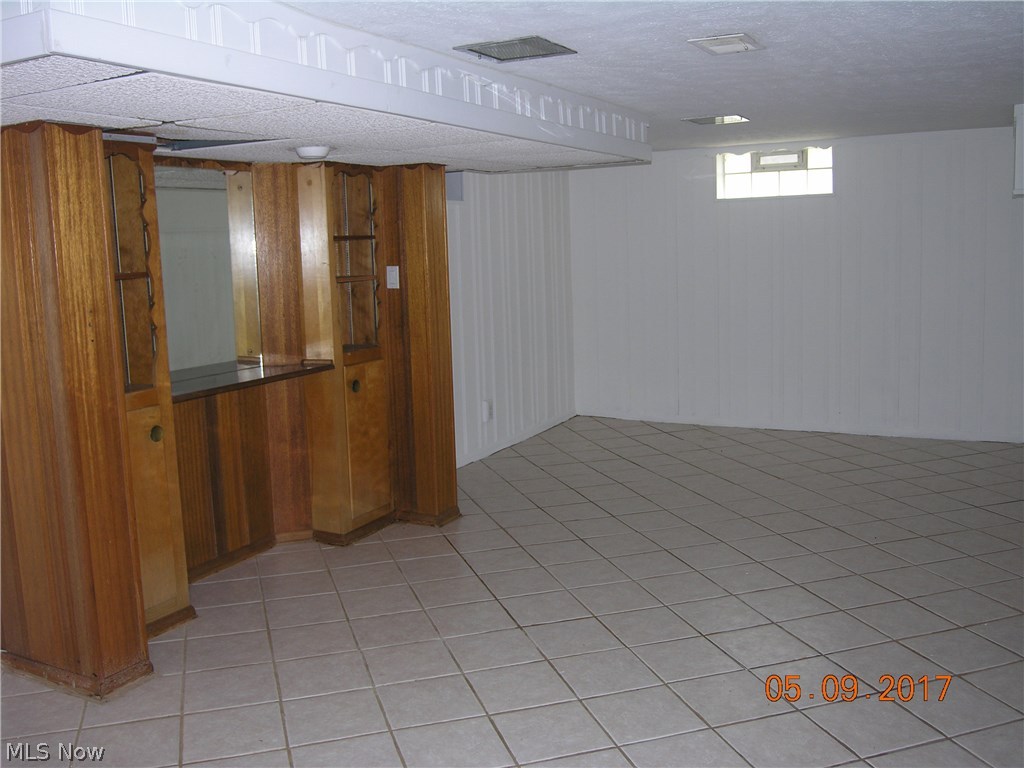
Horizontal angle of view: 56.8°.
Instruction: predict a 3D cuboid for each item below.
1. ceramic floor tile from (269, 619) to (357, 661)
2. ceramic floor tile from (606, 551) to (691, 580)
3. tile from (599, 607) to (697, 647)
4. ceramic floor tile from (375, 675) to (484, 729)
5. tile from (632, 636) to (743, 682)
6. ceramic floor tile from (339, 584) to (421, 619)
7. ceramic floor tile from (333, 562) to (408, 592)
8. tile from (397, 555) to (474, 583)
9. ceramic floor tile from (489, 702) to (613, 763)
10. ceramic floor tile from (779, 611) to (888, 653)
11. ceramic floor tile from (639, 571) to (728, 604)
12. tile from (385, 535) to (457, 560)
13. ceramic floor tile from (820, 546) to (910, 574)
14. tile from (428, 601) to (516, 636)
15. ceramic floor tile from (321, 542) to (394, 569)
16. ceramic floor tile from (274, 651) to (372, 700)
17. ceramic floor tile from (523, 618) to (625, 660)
[{"bbox_3d":[-0.747,0.970,3.568,0.303,0.010,0.303,-4,9,-17],"label":"ceramic floor tile"},{"bbox_3d":[0.632,0.829,4.313,0.303,0.010,0.303,-4,9,-17],"label":"ceramic floor tile"},{"bbox_3d":[0.522,0.932,3.636,0.303,0.010,0.303,-4,9,-17],"label":"tile"},{"bbox_3d":[-0.269,1.030,3.064,0.302,0.010,0.302,-4,9,-17],"label":"ceramic floor tile"},{"bbox_3d":[0.617,0.980,3.360,0.304,0.010,0.304,-4,9,-17],"label":"tile"},{"bbox_3d":[-0.549,0.908,3.939,0.302,0.010,0.302,-4,9,-17],"label":"ceramic floor tile"},{"bbox_3d":[-0.650,0.865,4.230,0.302,0.010,0.302,-4,9,-17],"label":"ceramic floor tile"},{"bbox_3d":[-0.351,0.850,4.354,0.302,0.010,0.302,-4,9,-17],"label":"tile"},{"bbox_3d":[0.120,1.062,2.886,0.304,0.010,0.304,-4,9,-17],"label":"ceramic floor tile"},{"bbox_3d":[1.209,0.937,3.560,0.302,0.010,0.302,-4,9,-17],"label":"ceramic floor tile"},{"bbox_3d":[0.730,0.875,4.040,0.304,0.010,0.304,-4,9,-17],"label":"ceramic floor tile"},{"bbox_3d":[-0.440,0.805,4.625,0.303,0.010,0.303,-4,9,-17],"label":"tile"},{"bbox_3d":[1.622,0.810,4.339,0.302,0.010,0.302,-4,9,-17],"label":"ceramic floor tile"},{"bbox_3d":[-0.165,0.930,3.738,0.302,0.010,0.302,-4,9,-17],"label":"tile"},{"bbox_3d":[-0.743,0.830,4.562,0.304,0.010,0.304,-4,9,-17],"label":"ceramic floor tile"},{"bbox_3d":[-0.653,1.006,3.267,0.302,0.010,0.302,-4,9,-17],"label":"ceramic floor tile"},{"bbox_3d":[0.228,0.952,3.538,0.302,0.010,0.302,-4,9,-17],"label":"ceramic floor tile"}]

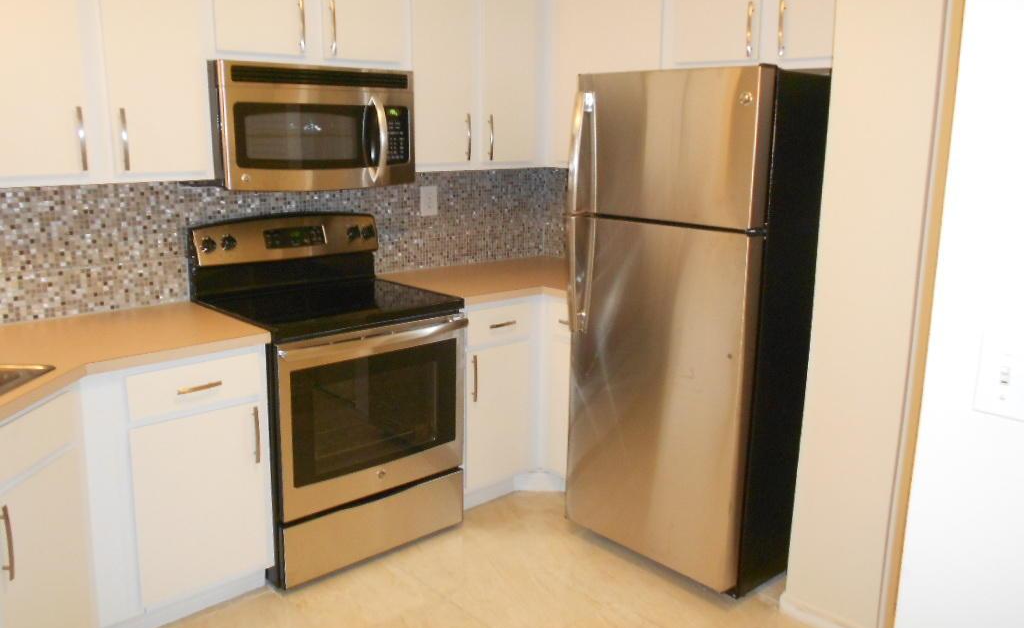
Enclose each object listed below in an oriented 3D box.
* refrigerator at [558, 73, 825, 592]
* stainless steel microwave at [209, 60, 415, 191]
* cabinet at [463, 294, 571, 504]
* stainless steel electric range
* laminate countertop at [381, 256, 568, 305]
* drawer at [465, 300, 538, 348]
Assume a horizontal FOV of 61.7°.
[{"bbox_3d":[0.733,0.023,3.123,0.820,1.730,0.765,-9,16,-38],"label":"refrigerator"},{"bbox_3d":[-0.769,-0.682,3.110,0.760,0.409,0.425,-11,17,-41],"label":"stainless steel microwave"},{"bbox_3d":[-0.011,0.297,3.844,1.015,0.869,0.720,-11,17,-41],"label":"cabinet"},{"bbox_3d":[-0.668,0.260,3.220,0.764,1.200,0.675,-11,17,-41],"label":"stainless steel electric range"},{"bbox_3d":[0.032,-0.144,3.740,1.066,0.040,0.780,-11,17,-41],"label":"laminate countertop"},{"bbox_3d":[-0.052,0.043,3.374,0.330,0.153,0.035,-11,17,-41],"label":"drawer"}]

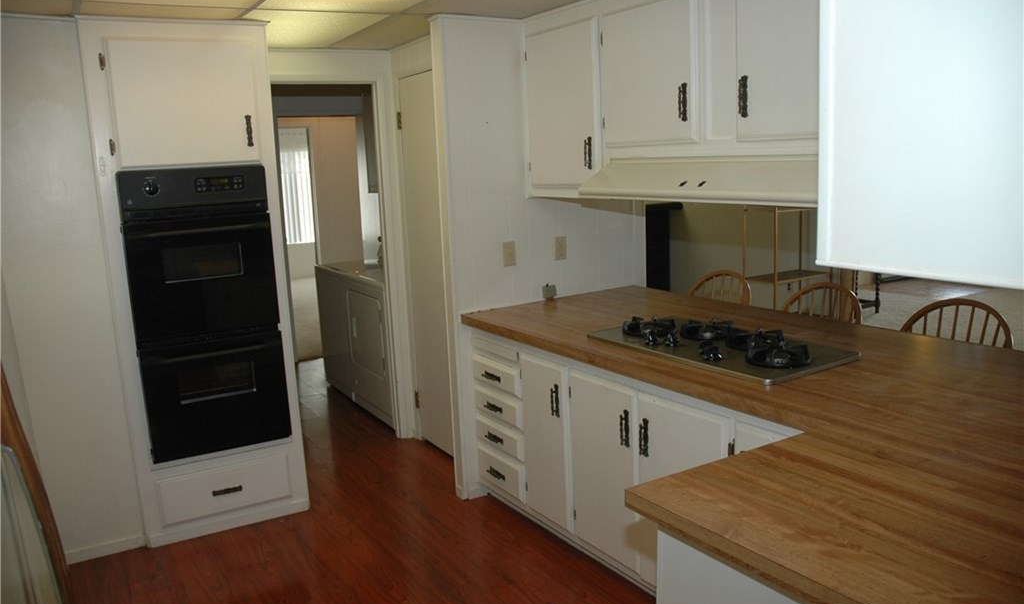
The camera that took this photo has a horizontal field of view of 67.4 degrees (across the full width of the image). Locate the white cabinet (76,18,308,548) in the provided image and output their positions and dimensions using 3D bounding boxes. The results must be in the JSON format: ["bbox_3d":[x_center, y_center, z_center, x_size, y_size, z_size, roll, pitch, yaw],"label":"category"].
[{"bbox_3d":[-1.493,-0.094,3.599,0.720,2.245,0.600,-8,11,-31],"label":"white cabinet"}]

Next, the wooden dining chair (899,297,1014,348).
[{"bbox_3d":[1.515,0.517,2.885,0.480,1.030,0.450,-8,11,-31],"label":"wooden dining chair"}]

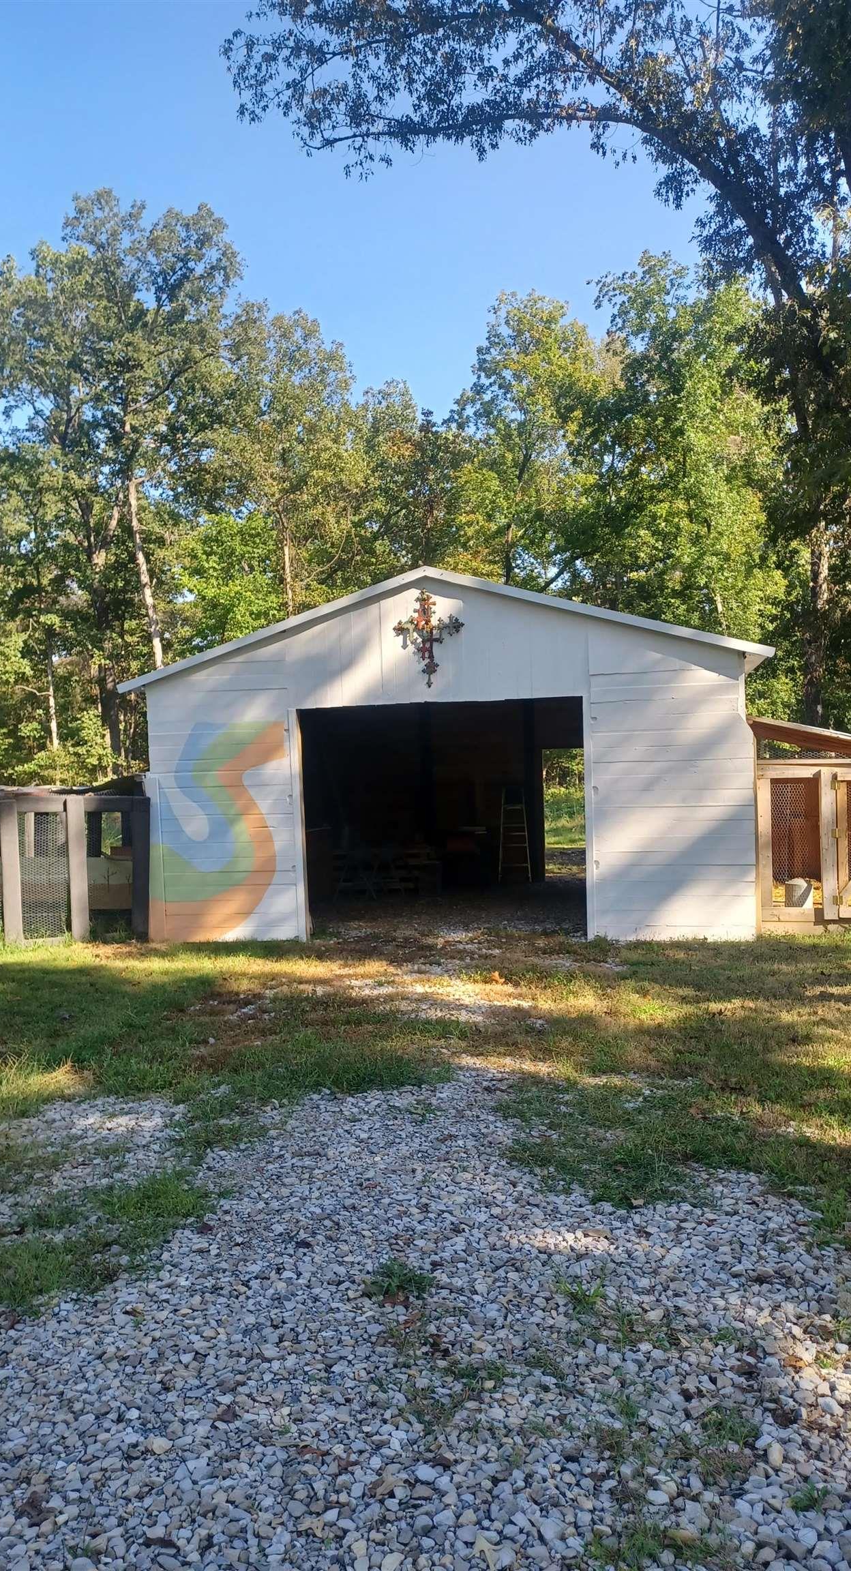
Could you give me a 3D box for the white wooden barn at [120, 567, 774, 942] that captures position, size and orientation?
[{"bbox_3d":[0.615,-0.341,14.119,6.500,3.680,6.300,-1,1,10],"label":"white wooden barn"}]

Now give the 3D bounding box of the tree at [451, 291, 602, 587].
[{"bbox_3d":[3.136,-6.566,33.074,4.391,15.611,4.391,-1,1,10],"label":"tree"}]

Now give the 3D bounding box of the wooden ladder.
[{"bbox_3d":[1.329,0.723,16.977,0.500,1.440,0.550,-1,1,10],"label":"wooden ladder"}]

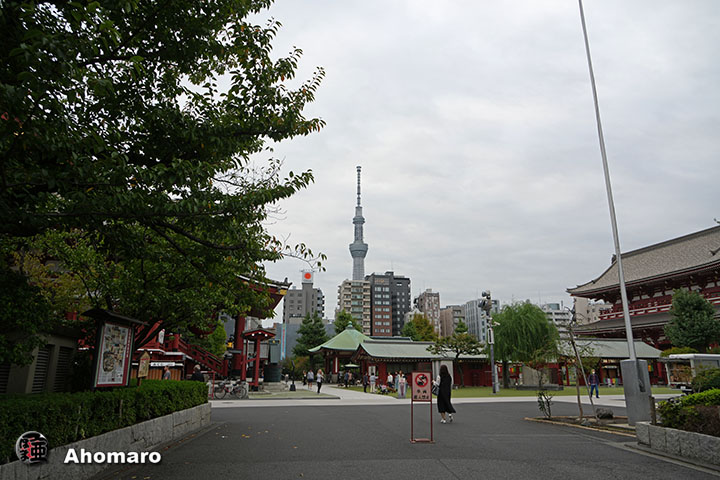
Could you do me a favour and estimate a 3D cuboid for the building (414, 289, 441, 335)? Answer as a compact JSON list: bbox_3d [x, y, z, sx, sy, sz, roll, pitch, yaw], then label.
[{"bbox_3d":[29.203,40.692,207.664,7.000,35.000,13.500,5,-16,-16],"label":"building"}]

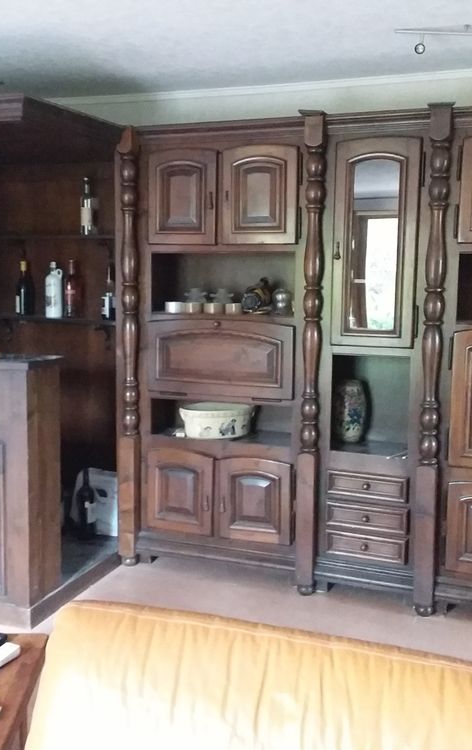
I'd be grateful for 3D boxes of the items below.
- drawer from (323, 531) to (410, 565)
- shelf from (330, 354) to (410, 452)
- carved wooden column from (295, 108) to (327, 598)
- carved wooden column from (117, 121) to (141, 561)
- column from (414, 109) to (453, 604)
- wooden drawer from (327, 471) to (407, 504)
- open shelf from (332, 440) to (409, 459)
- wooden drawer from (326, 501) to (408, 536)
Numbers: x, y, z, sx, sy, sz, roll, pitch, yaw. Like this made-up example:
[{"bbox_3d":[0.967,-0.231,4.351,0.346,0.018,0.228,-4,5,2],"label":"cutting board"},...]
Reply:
[{"bbox_3d":[0.651,0.772,3.739,0.383,0.117,0.304,3,8,21],"label":"drawer"},{"bbox_3d":[0.659,0.121,3.677,0.358,0.446,0.296,3,8,21],"label":"shelf"},{"bbox_3d":[0.344,-0.050,3.570,0.104,2.219,0.104,3,8,21],"label":"carved wooden column"},{"bbox_3d":[-0.539,-0.095,3.900,0.096,2.201,0.096,3,8,21],"label":"carved wooden column"},{"bbox_3d":[0.856,-0.019,3.377,0.104,2.219,0.104,3,8,21],"label":"column"},{"bbox_3d":[0.649,0.493,3.704,0.382,0.109,0.304,3,8,21],"label":"wooden drawer"},{"bbox_3d":[0.656,0.352,3.707,0.358,0.026,0.296,3,8,21],"label":"open shelf"},{"bbox_3d":[0.651,0.639,3.722,0.385,0.111,0.304,3,8,21],"label":"wooden drawer"}]

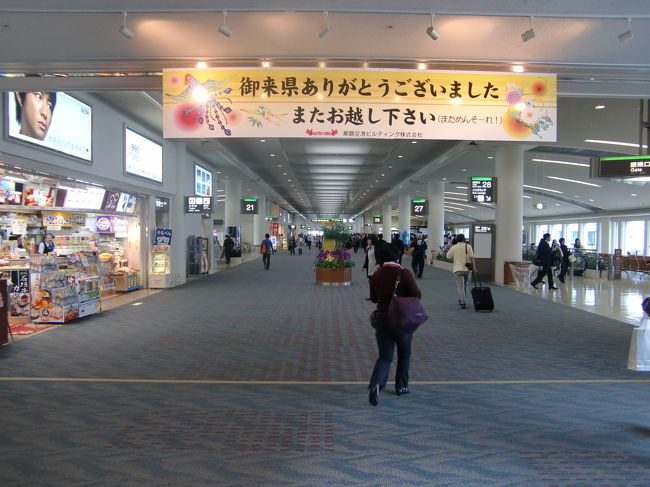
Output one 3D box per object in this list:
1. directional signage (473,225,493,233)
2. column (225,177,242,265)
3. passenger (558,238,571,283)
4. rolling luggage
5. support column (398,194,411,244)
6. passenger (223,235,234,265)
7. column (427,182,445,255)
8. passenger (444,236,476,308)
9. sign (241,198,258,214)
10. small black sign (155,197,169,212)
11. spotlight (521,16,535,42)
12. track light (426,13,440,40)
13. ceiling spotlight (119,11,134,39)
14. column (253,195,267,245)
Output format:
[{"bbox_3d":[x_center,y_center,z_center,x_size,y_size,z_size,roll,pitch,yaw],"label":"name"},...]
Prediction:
[{"bbox_3d":[5.699,-0.529,18.900,0.650,0.290,0.150,0,1,0],"label":"directional signage"},{"bbox_3d":[-5.192,-1.284,29.959,0.930,4.780,0.930,0,1,0],"label":"column"},{"bbox_3d":[8.584,0.608,18.800,0.520,1.630,0.480,0,1,0],"label":"passenger"},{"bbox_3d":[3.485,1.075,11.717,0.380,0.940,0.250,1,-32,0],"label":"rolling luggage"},{"bbox_3d":[6.389,-1.395,41.859,0.930,4.780,0.930,0,1,0],"label":"support column"},{"bbox_3d":[-5.235,0.354,28.600,0.500,1.580,0.400,0,1,15],"label":"passenger"},{"bbox_3d":[6.358,-1.188,29.759,0.930,4.780,0.930,0,1,0],"label":"column"},{"bbox_3d":[3.163,0.637,12.186,0.640,1.680,0.480,0,1,-4],"label":"passenger"},{"bbox_3d":[-4.167,-2.056,29.200,0.970,0.870,0.200,0,1,0],"label":"sign"},{"bbox_3d":[-5.200,-1.231,16.850,0.120,0.430,1.250,0,1,0],"label":"small black sign"},{"bbox_3d":[1.735,-1.832,4.500,0.075,0.210,0.125,0,1,-30],"label":"spotlight"},{"bbox_3d":[0.960,-1.920,4.650,0.090,0.250,0.130,1,1,37],"label":"track light"},{"bbox_3d":[-1.737,-1.912,4.600,0.140,0.250,0.090,0,1,-41],"label":"ceiling spotlight"},{"bbox_3d":[-5.265,-1.462,42.900,1.000,4.830,1.000,0,1,0],"label":"column"}]

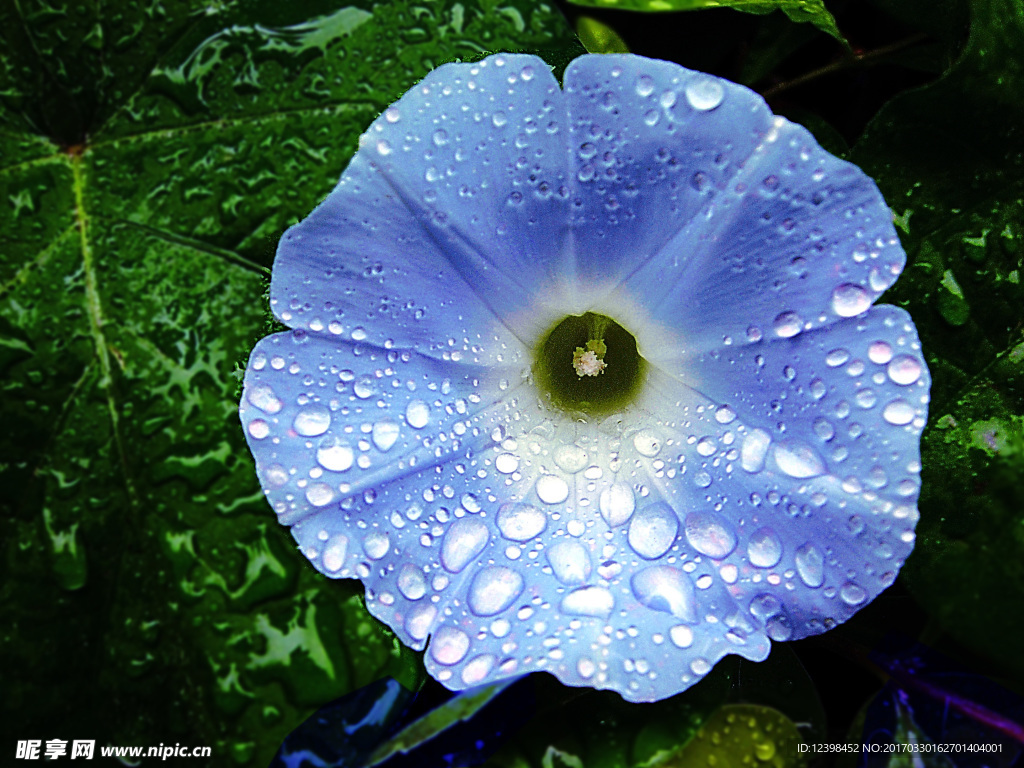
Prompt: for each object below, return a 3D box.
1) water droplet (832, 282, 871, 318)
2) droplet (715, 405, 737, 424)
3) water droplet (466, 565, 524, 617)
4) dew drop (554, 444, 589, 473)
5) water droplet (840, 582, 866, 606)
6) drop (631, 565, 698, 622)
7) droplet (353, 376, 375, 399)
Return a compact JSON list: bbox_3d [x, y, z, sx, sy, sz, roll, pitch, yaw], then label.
[{"bbox_3d":[0.043,-0.011,0.135,0.005,0.002,0.004,0,86,12],"label":"water droplet"},{"bbox_3d":[0.026,0.004,0.131,0.003,0.001,0.003,-3,74,11],"label":"droplet"},{"bbox_3d":[-0.002,0.024,0.124,0.007,0.002,0.005,-36,74,-18],"label":"water droplet"},{"bbox_3d":[0.008,0.009,0.135,0.004,0.002,0.004,1,60,-3],"label":"dew drop"},{"bbox_3d":[0.039,0.024,0.122,0.003,0.001,0.003,2,70,10],"label":"water droplet"},{"bbox_3d":[0.019,0.027,0.135,0.010,0.003,0.007,35,78,14],"label":"drop"},{"bbox_3d":[-0.019,0.000,0.135,0.003,0.001,0.003,0,82,-18],"label":"droplet"}]

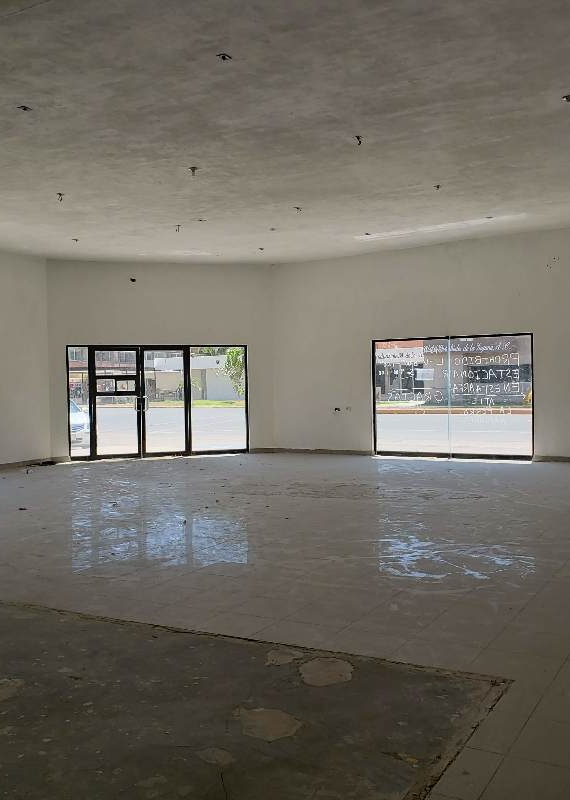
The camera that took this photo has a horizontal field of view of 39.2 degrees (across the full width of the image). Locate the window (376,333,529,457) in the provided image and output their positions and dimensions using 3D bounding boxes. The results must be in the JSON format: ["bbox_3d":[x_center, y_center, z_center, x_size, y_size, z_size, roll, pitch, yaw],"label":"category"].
[{"bbox_3d":[3.032,-0.046,14.758,3.010,2.216,0.100,-1,1,30],"label":"window"}]

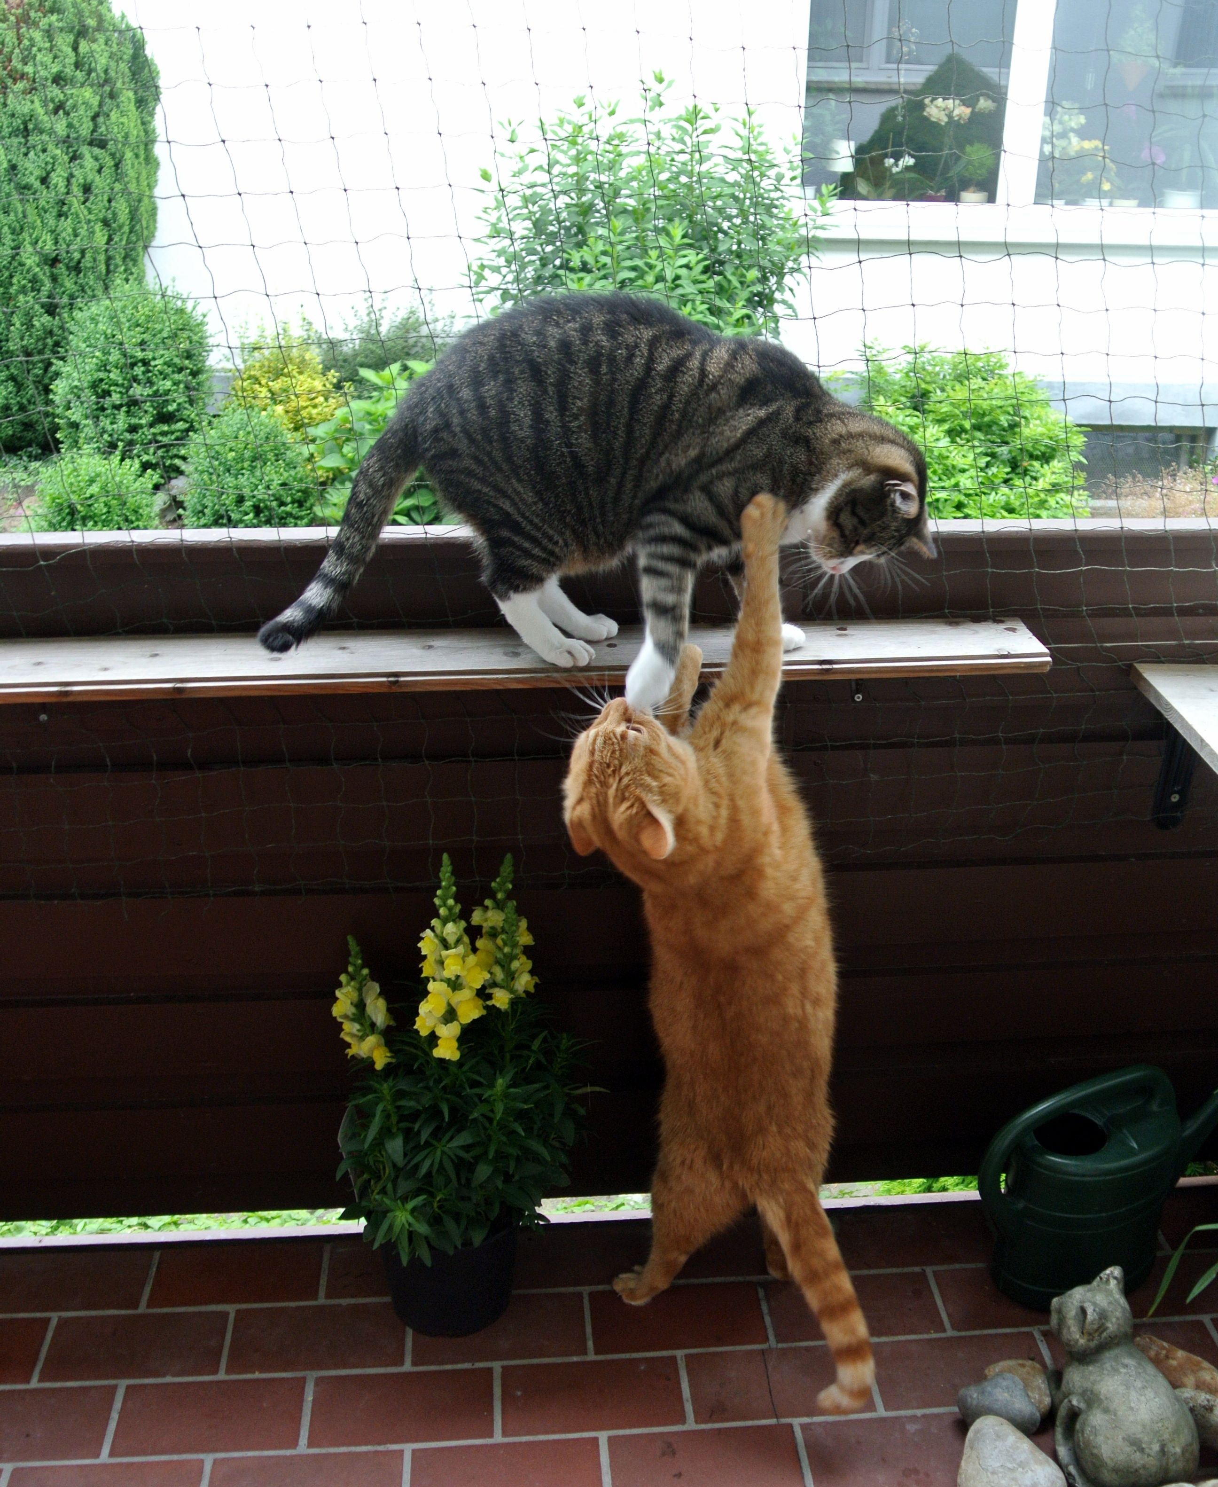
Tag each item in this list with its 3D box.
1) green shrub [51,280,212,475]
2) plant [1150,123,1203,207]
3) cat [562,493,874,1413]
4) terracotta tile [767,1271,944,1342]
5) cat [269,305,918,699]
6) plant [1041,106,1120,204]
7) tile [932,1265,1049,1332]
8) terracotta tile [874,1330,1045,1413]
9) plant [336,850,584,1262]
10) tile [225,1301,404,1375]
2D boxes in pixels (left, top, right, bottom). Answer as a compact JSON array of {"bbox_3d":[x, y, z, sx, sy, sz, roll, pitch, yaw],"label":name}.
[{"bbox_3d":[-2.185,-1.613,6.716,0.740,0.920,0.720,-2,26,-4],"label":"green shrub"},{"bbox_3d":[2.514,-2.538,6.508,0.210,0.360,0.180,-3,25,-7],"label":"plant"},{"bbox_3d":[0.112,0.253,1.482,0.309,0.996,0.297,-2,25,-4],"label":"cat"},{"bbox_3d":[0.345,0.801,2.071,0.240,0.014,0.115,-2,26,-4],"label":"terracotta tile"},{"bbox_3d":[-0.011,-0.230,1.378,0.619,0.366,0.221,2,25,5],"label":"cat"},{"bbox_3d":[2.090,-2.580,6.513,0.310,0.420,0.200,-3,25,-7],"label":"plant"},{"bbox_3d":[0.522,0.699,1.842,0.210,0.012,0.098,-2,25,-4],"label":"tile"},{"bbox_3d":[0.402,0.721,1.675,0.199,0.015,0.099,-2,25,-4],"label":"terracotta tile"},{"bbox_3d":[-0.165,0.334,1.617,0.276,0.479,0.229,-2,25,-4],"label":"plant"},{"bbox_3d":[-0.350,0.730,1.787,0.210,0.012,0.098,-2,25,-4],"label":"tile"}]

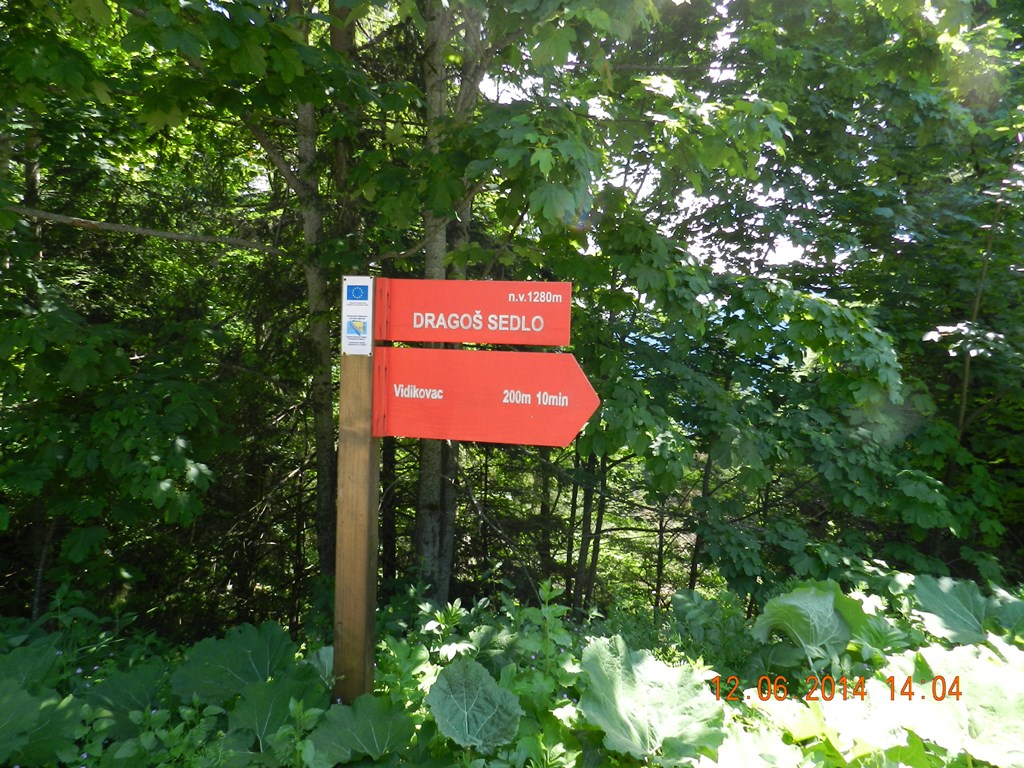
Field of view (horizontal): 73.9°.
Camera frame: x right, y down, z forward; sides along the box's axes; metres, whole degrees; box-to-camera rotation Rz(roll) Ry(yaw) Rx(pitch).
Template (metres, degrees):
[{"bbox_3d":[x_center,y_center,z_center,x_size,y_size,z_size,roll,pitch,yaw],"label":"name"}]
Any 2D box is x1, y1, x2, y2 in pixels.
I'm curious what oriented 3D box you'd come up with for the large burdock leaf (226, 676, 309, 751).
[{"bbox_3d":[-0.859,1.166,2.400,0.250,0.250,0.090,1,-32,-14],"label":"large burdock leaf"}]

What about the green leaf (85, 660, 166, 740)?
[{"bbox_3d":[-1.420,1.163,2.500,0.265,0.270,0.090,1,-32,-14],"label":"green leaf"}]

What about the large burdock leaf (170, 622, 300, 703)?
[{"bbox_3d":[-1.085,1.089,2.650,0.440,0.310,0.120,1,-32,-14],"label":"large burdock leaf"}]

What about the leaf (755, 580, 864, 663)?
[{"bbox_3d":[1.246,0.995,2.850,0.420,0.300,0.200,2,-2,0],"label":"leaf"}]

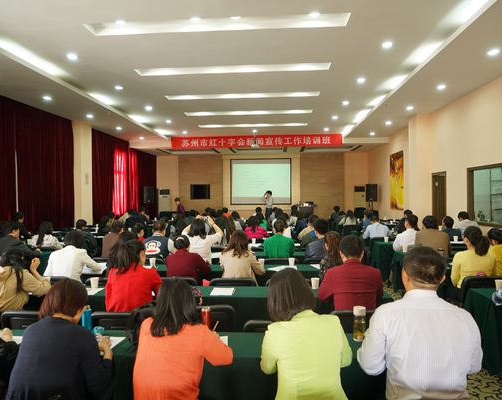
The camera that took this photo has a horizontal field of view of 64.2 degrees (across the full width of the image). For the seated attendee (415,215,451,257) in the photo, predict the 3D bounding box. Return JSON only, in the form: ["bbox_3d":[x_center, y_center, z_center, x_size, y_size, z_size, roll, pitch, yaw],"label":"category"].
[{"bbox_3d":[2.453,0.904,5.550,0.520,1.340,0.780,-1,0,4],"label":"seated attendee"}]

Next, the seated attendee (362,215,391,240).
[{"bbox_3d":[2.562,0.934,8.100,0.530,1.250,0.750,0,0,4],"label":"seated attendee"}]

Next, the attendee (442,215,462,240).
[{"bbox_3d":[4.060,0.927,8.100,0.470,1.240,0.720,0,0,3],"label":"attendee"}]

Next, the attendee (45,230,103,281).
[{"bbox_3d":[-1.997,0.979,4.500,0.600,1.270,0.780,0,0,9],"label":"attendee"}]

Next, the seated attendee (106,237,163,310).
[{"bbox_3d":[-0.903,0.966,3.250,0.480,1.310,0.800,-1,0,4],"label":"seated attendee"}]

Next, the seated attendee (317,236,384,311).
[{"bbox_3d":[0.805,0.933,3.220,0.530,1.330,0.750,0,0,4],"label":"seated attendee"}]

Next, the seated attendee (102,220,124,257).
[{"bbox_3d":[-1.904,0.965,5.870,0.480,1.320,0.760,-1,0,12],"label":"seated attendee"}]

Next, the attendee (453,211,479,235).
[{"bbox_3d":[4.141,0.840,7.650,0.520,1.250,0.780,-1,1,-8],"label":"attendee"}]

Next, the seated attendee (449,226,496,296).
[{"bbox_3d":[2.343,0.898,4.250,0.480,1.230,0.760,-1,1,4],"label":"seated attendee"}]

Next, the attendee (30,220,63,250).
[{"bbox_3d":[-3.502,0.989,6.900,0.520,1.250,0.750,0,0,9],"label":"attendee"}]

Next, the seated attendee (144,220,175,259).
[{"bbox_3d":[-1.281,0.952,5.600,0.480,1.300,0.750,0,0,4],"label":"seated attendee"}]

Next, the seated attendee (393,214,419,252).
[{"bbox_3d":[2.563,0.871,6.550,0.480,1.240,0.760,-1,1,-8],"label":"seated attendee"}]

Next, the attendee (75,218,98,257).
[{"bbox_3d":[-2.385,0.927,5.800,0.480,1.240,0.760,0,1,9],"label":"attendee"}]

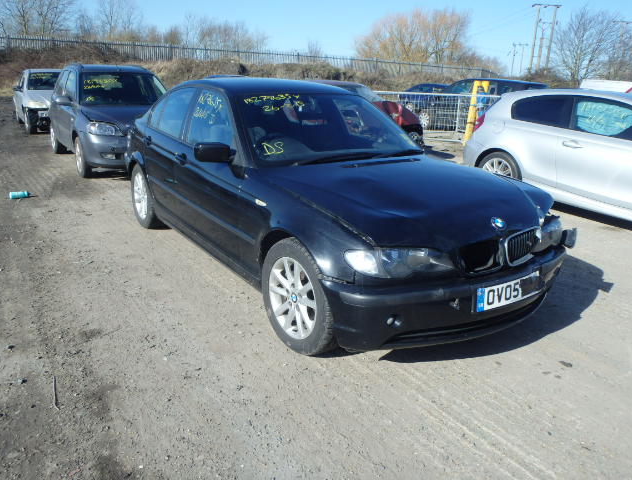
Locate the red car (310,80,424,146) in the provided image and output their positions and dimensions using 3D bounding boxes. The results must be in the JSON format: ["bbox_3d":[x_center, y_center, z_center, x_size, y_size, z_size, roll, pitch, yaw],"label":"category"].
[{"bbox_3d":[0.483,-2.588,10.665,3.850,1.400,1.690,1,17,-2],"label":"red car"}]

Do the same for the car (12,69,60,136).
[{"bbox_3d":[-6.214,-3.409,12.496,1.720,1.420,4.000,-9,21,-32],"label":"car"}]

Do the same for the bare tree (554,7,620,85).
[{"bbox_3d":[23.467,-16.811,45.030,6.300,7.900,6.000,1,17,0],"label":"bare tree"}]

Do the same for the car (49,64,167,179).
[{"bbox_3d":[-3.224,-2.045,8.434,1.700,1.530,3.925,-10,21,-32],"label":"car"}]

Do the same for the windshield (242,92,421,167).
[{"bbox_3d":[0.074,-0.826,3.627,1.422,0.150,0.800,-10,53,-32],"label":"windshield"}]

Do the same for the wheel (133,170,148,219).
[{"bbox_3d":[-1.569,-0.421,4.883,0.190,0.436,0.436,-10,21,-32],"label":"wheel"}]

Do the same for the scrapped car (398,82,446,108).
[{"bbox_3d":[5.206,-5.467,20.349,1.730,1.380,4.200,-9,21,-32],"label":"scrapped car"}]

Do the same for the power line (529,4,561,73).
[{"bbox_3d":[21.844,-17.876,49.697,2.900,8.485,0.700,8,18,18],"label":"power line"}]

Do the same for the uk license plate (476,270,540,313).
[{"bbox_3d":[0.973,0.249,2.573,0.520,0.111,0.020,-10,13,-33],"label":"uk license plate"}]

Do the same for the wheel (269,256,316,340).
[{"bbox_3d":[-0.060,0.293,2.736,0.190,0.436,0.436,-12,22,-35],"label":"wheel"}]

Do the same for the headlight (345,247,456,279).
[{"bbox_3d":[0.373,0.111,2.328,0.520,0.155,0.240,-5,19,-20],"label":"headlight"}]

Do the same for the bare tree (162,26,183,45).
[{"bbox_3d":[-12.994,-16.669,47.318,2.200,5.283,2.200,-3,18,-14],"label":"bare tree"}]

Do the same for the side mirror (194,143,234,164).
[{"bbox_3d":[-0.634,-0.554,3.209,0.215,0.118,0.110,-10,21,-33],"label":"side mirror"}]

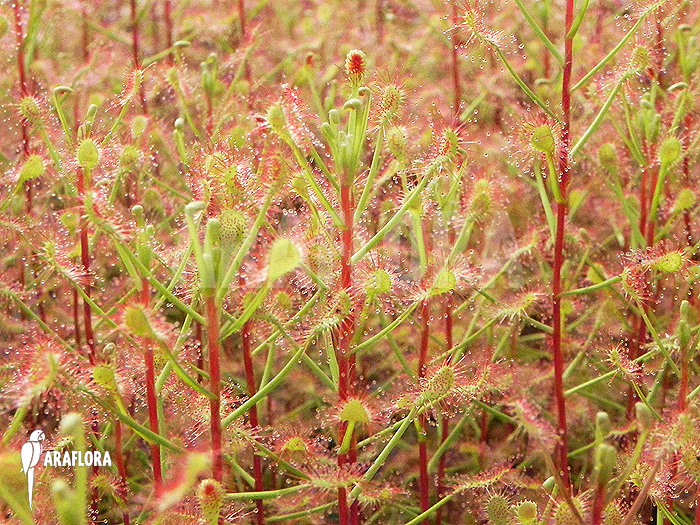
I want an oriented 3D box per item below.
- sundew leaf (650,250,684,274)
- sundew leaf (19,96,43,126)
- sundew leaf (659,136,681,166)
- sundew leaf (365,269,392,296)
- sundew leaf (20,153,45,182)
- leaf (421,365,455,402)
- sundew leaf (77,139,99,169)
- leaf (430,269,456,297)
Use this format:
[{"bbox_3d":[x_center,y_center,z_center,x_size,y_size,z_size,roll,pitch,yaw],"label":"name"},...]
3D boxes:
[{"bbox_3d":[0.085,0.000,0.404,0.009,0.005,0.003,-18,0,14],"label":"sundew leaf"},{"bbox_3d":[-0.087,-0.041,0.413,0.006,0.008,0.003,-30,14,0],"label":"sundew leaf"},{"bbox_3d":[0.087,-0.030,0.413,0.005,0.008,0.003,14,14,0],"label":"sundew leaf"},{"bbox_3d":[0.007,0.005,0.396,0.006,0.008,0.003,37,14,0],"label":"sundew leaf"},{"bbox_3d":[-0.086,-0.025,0.407,0.006,0.009,0.003,37,14,0],"label":"sundew leaf"},{"bbox_3d":[0.022,0.030,0.375,0.006,0.011,0.003,38,14,0],"label":"leaf"},{"bbox_3d":[-0.070,-0.029,0.402,0.005,0.008,0.003,0,14,0],"label":"sundew leaf"},{"bbox_3d":[0.024,0.005,0.396,0.006,0.008,0.003,41,14,0],"label":"leaf"}]

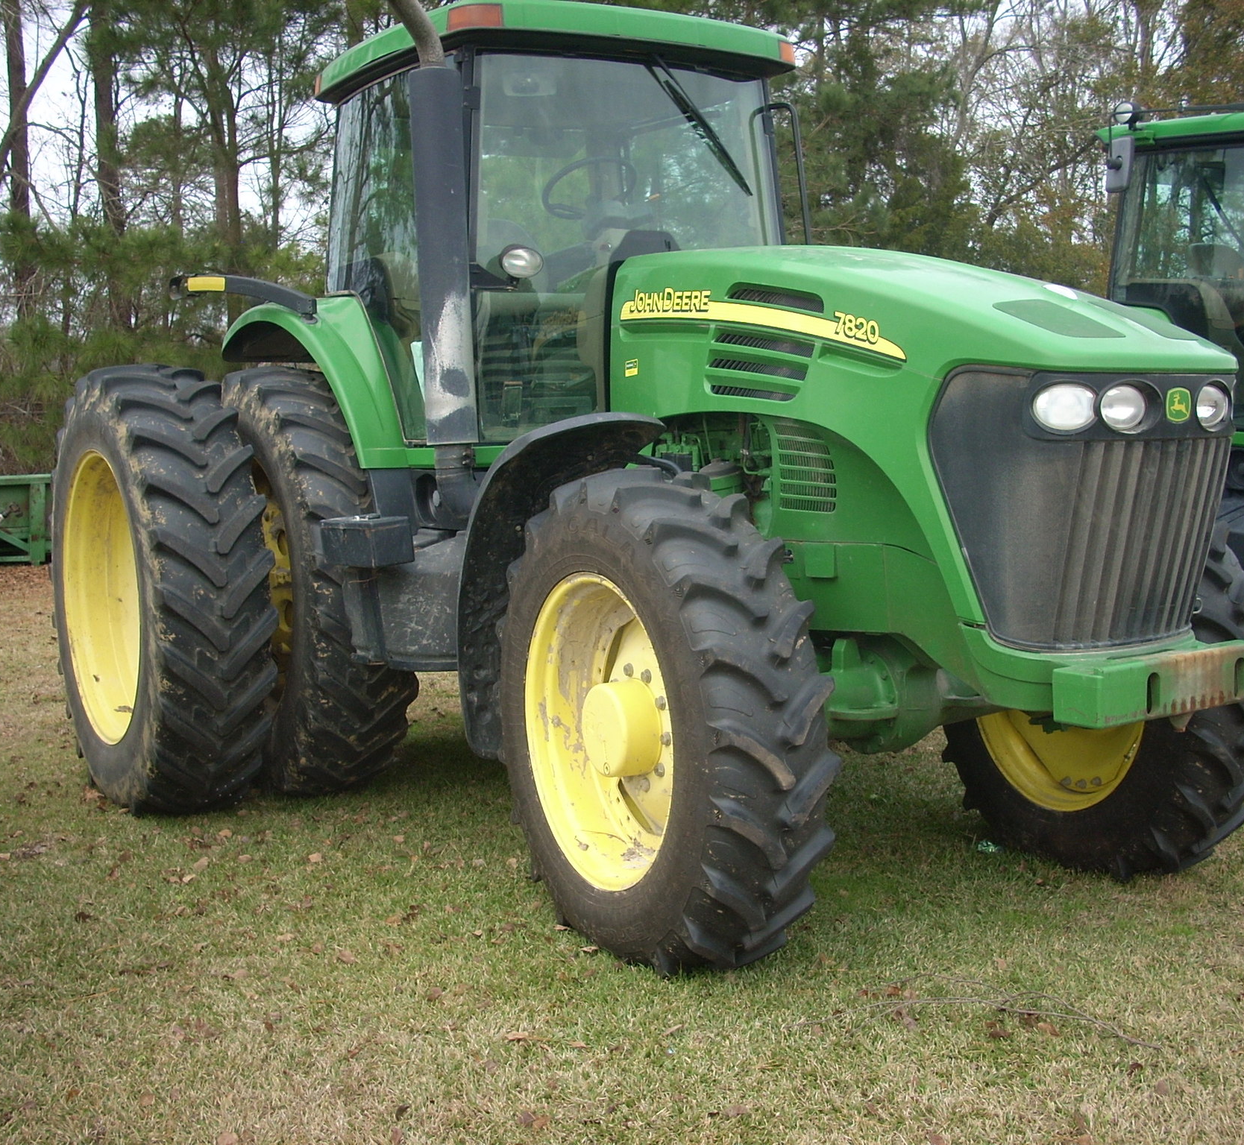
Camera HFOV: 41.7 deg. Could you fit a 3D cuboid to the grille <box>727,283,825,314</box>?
[{"bbox_3d":[0.470,-0.850,5.071,0.050,0.070,0.470,8,8,-34],"label":"grille"}]

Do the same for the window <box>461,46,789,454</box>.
[{"bbox_3d":[0.090,-1.217,6.290,1.360,1.410,0.160,-5,7,-32],"label":"window"}]

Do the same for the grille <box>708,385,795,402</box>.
[{"bbox_3d":[0.410,-0.564,5.149,0.045,0.036,0.420,2,8,-33],"label":"grille"}]

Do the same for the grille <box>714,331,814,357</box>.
[{"bbox_3d":[0.433,-0.714,5.090,0.050,0.055,0.480,2,11,-33],"label":"grille"}]

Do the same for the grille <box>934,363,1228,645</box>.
[{"bbox_3d":[1.326,-0.189,4.492,0.850,0.750,0.460,-5,7,-32],"label":"grille"}]

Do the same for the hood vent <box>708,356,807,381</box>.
[{"bbox_3d":[0.419,-0.644,5.123,0.050,0.055,0.480,2,10,-33],"label":"hood vent"}]

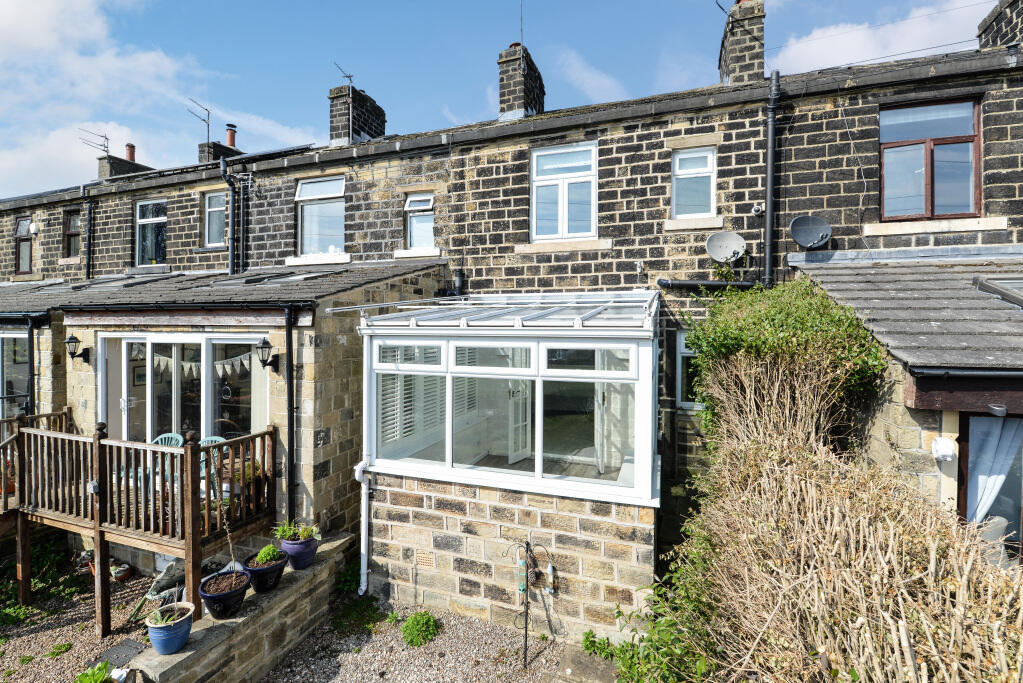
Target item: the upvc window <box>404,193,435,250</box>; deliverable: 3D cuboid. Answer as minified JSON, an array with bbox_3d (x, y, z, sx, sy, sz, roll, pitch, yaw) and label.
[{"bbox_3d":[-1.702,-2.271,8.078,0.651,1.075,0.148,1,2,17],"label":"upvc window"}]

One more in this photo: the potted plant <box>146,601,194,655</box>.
[{"bbox_3d":[-2.783,2.329,3.466,0.314,0.304,0.314,1,1,17],"label":"potted plant"}]

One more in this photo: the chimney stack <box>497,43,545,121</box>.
[{"bbox_3d":[0.234,-6.167,10.954,0.617,1.764,1.617,1,1,17],"label":"chimney stack"}]

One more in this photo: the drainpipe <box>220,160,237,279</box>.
[{"bbox_3d":[-5.792,-2.491,8.730,0.120,2.300,0.330,1,1,17],"label":"drainpipe"}]

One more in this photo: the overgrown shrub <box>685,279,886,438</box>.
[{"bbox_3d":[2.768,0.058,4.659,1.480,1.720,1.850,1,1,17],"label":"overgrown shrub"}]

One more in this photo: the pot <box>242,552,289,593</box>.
[{"bbox_3d":[-2.189,2.063,3.806,0.346,0.215,0.346,0,1,0],"label":"pot"}]

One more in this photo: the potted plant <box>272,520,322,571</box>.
[{"bbox_3d":[-2.160,2.079,4.351,0.404,0.434,0.385,1,2,17],"label":"potted plant"}]

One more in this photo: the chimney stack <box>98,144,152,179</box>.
[{"bbox_3d":[-13.235,-6.143,14.842,0.562,1.400,1.529,1,2,17],"label":"chimney stack"}]

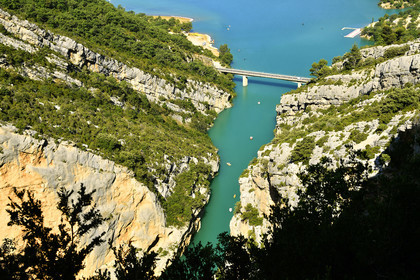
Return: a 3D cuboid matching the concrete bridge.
[{"bbox_3d":[53.172,-58.923,601.672,102.000,12.500,9.800,10,23,25],"label":"concrete bridge"}]

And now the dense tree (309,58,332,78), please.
[{"bbox_3d":[103.875,-67.213,570.232,21.900,17.300,19.900,0,20,0],"label":"dense tree"}]

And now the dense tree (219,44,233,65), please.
[{"bbox_3d":[16.339,-89.074,639.434,14.300,21.900,13.000,0,20,0],"label":"dense tree"}]

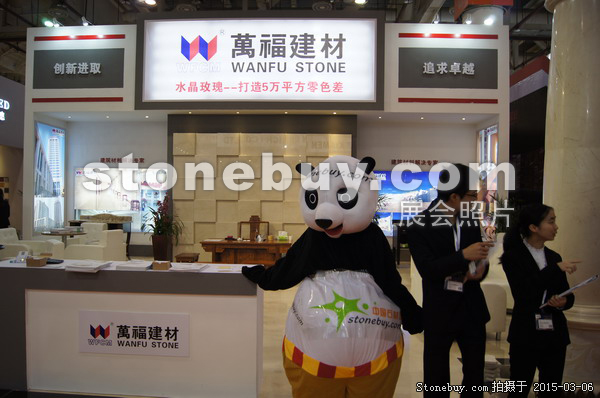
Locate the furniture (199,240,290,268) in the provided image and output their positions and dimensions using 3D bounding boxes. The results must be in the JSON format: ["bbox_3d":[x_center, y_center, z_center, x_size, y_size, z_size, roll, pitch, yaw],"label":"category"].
[{"bbox_3d":[-0.906,1.148,8.051,1.575,0.760,0.720,1,0,2],"label":"furniture"}]

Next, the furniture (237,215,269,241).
[{"bbox_3d":[-0.923,0.943,8.672,0.608,1.170,0.520,1,0,2],"label":"furniture"}]

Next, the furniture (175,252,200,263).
[{"bbox_3d":[-2.032,1.284,8.285,0.418,0.460,0.400,1,0,2],"label":"furniture"}]

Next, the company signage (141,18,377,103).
[{"bbox_3d":[-0.875,-2.977,9.663,5.033,1.768,0.160,1,0,2],"label":"company signage"}]

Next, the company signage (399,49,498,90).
[{"bbox_3d":[3.153,-2.793,9.586,2.087,0.862,0.080,1,0,2],"label":"company signage"}]

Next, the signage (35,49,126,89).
[{"bbox_3d":[-4.879,-2.874,9.899,2.035,0.870,0.080,1,0,2],"label":"signage"}]

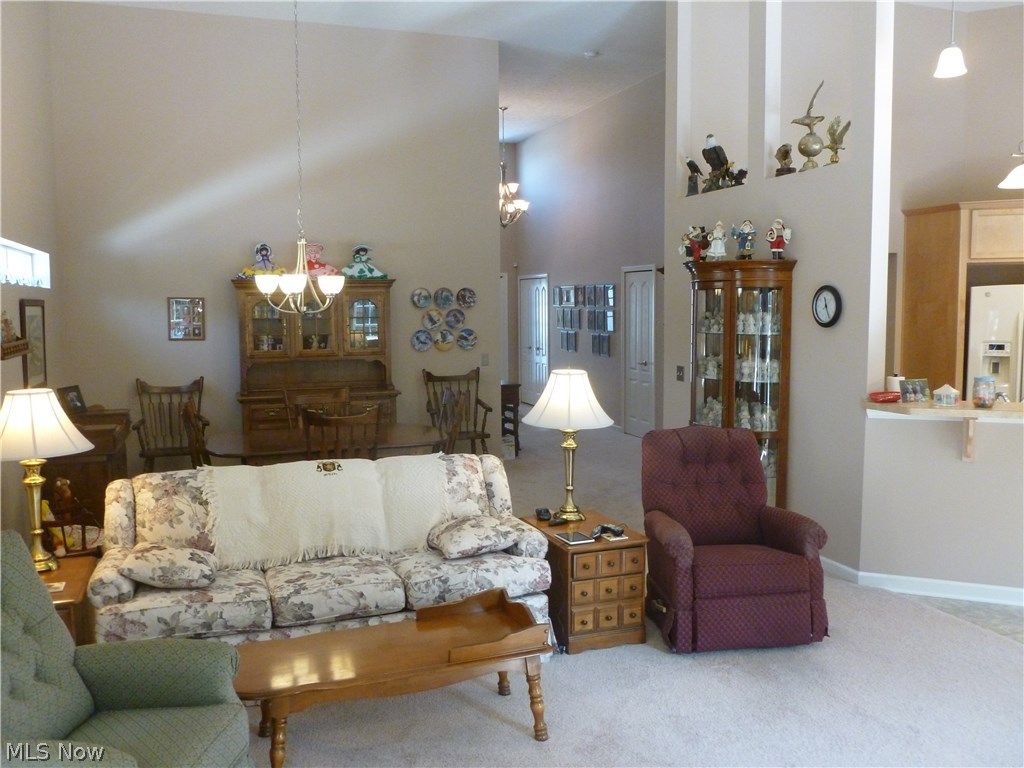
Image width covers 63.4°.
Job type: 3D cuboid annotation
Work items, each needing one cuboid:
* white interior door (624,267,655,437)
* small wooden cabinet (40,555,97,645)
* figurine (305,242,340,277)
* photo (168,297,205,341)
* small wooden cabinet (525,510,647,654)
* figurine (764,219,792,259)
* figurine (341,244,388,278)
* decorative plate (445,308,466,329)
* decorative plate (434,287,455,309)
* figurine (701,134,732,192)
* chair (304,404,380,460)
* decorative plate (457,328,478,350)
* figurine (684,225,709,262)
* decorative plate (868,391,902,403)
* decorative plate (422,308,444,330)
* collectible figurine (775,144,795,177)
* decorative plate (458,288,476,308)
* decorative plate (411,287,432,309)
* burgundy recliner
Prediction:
[{"bbox_3d":[1.555,-0.357,10.138,0.050,2.040,0.720,-3,6,-20],"label":"white interior door"},{"bbox_3d":[-1.982,1.083,3.483,0.420,0.497,0.620,-2,6,-19],"label":"small wooden cabinet"},{"bbox_3d":[-1.761,-1.116,7.500,0.438,0.343,0.140,-3,6,-20],"label":"figurine"},{"bbox_3d":[-2.886,-0.577,7.349,0.295,0.375,0.030,-3,6,-20],"label":"photo"},{"bbox_3d":[0.364,0.991,4.284,0.420,0.497,0.620,-2,6,-19],"label":"small wooden cabinet"},{"bbox_3d":[1.702,-0.925,5.289,0.165,0.260,0.130,0,5,9],"label":"figurine"},{"bbox_3d":[-1.375,-1.139,7.721,0.410,0.300,0.260,-3,6,-23],"label":"figurine"},{"bbox_3d":[-0.563,-0.647,8.251,0.200,0.200,0.025,-2,6,-19],"label":"decorative plate"},{"bbox_3d":[-0.664,-0.848,8.143,0.210,0.210,0.025,-3,6,-20],"label":"decorative plate"},{"bbox_3d":[1.509,-1.637,6.128,0.180,0.440,0.240,-4,6,-32],"label":"figurine"},{"bbox_3d":[-1.160,0.645,5.515,0.500,1.060,0.540,-3,6,-20],"label":"chair"},{"bbox_3d":[-0.443,-0.445,8.280,0.208,0.208,0.025,-3,6,-20],"label":"decorative plate"},{"bbox_3d":[1.227,-0.936,5.538,0.150,0.245,0.150,4,7,40],"label":"figurine"},{"bbox_3d":[2.173,0.081,4.804,0.215,0.045,0.200,2,6,23],"label":"decorative plate"},{"bbox_3d":[-0.773,-0.633,8.125,0.210,0.210,0.025,-3,6,-20],"label":"decorative plate"},{"bbox_3d":[1.829,-1.497,5.559,0.145,0.220,0.130,0,6,9],"label":"collectible figurine"},{"bbox_3d":[-0.454,-0.859,8.271,0.205,0.205,0.025,-2,6,-19],"label":"decorative plate"},{"bbox_3d":[-0.881,-0.836,8.079,0.200,0.200,0.025,-3,6,-20],"label":"decorative plate"},{"bbox_3d":[1.087,0.745,4.367,0.800,0.970,0.880,-1,6,-8],"label":"burgundy recliner"}]

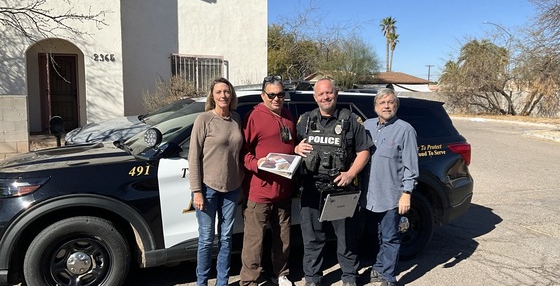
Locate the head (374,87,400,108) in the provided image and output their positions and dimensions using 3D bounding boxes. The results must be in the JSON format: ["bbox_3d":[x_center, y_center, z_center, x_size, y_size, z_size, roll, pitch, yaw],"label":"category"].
[{"bbox_3d":[0.885,-0.362,3.863,0.200,0.180,0.210,1,5,9],"label":"head"}]

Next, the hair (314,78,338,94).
[{"bbox_3d":[0.374,-0.466,3.835,0.190,0.130,0.210,1,5,7],"label":"hair"}]

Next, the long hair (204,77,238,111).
[{"bbox_3d":[-0.455,-0.374,3.652,0.250,0.260,0.230,-1,5,-9],"label":"long hair"}]

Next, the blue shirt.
[{"bbox_3d":[0.922,0.171,3.915,0.460,0.770,0.300,1,5,14],"label":"blue shirt"}]

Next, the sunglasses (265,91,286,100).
[{"bbox_3d":[-0.035,-0.374,3.692,0.150,0.050,0.140,-1,5,-15],"label":"sunglasses"}]

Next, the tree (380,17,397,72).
[{"bbox_3d":[17.785,-12.598,77.250,2.700,16.000,2.700,0,5,0],"label":"tree"}]

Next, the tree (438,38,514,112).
[{"bbox_3d":[13.853,-4.641,32.737,5.000,5.100,4.600,0,5,0],"label":"tree"}]

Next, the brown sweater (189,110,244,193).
[{"bbox_3d":[-0.503,0.067,3.717,0.420,0.630,0.270,-1,5,-9],"label":"brown sweater"}]

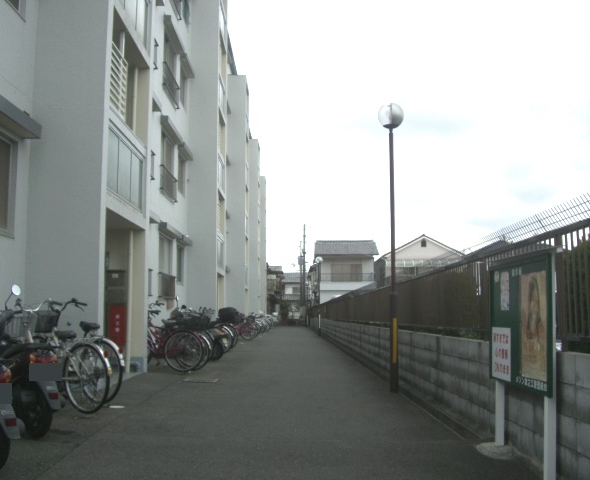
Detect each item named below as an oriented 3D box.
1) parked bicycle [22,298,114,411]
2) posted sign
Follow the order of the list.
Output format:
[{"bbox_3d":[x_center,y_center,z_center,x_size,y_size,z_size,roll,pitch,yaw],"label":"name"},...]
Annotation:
[{"bbox_3d":[-2.444,1.165,7.098,1.750,1.080,0.570,-4,-7,33],"label":"parked bicycle"},{"bbox_3d":[1.616,0.602,5.018,0.070,0.882,1.437,0,-6,0],"label":"posted sign"}]

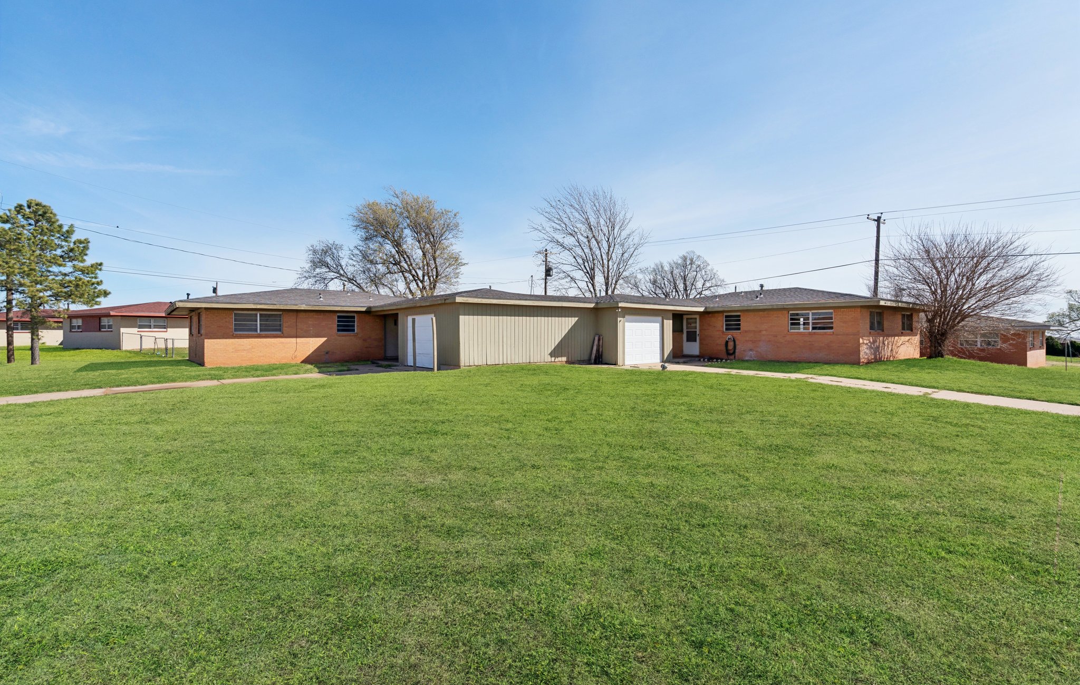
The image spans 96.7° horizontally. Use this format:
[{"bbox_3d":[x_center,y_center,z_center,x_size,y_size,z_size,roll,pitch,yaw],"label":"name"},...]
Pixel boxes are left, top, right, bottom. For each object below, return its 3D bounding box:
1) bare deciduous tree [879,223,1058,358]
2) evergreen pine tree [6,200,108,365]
[{"bbox_3d":[20.600,-2.500,23.300,7.200,6.700,6.900,-1,2,-41],"label":"bare deciduous tree"},{"bbox_3d":[-21.700,-2.680,21.400,4.000,7.300,4.000,1,2,45],"label":"evergreen pine tree"}]

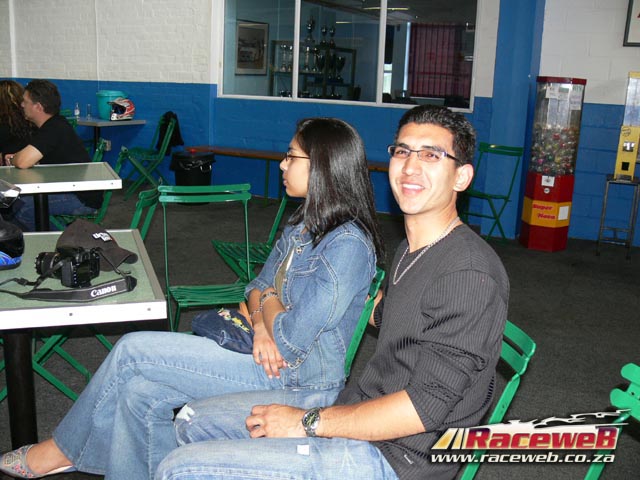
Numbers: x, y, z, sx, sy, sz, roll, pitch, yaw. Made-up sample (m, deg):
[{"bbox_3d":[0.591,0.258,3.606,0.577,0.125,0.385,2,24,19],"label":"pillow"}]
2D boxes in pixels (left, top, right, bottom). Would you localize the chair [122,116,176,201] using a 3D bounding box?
[{"bbox_3d":[-1.838,-0.879,6.974,0.540,0.830,0.420,-6,16,-30],"label":"chair"}]

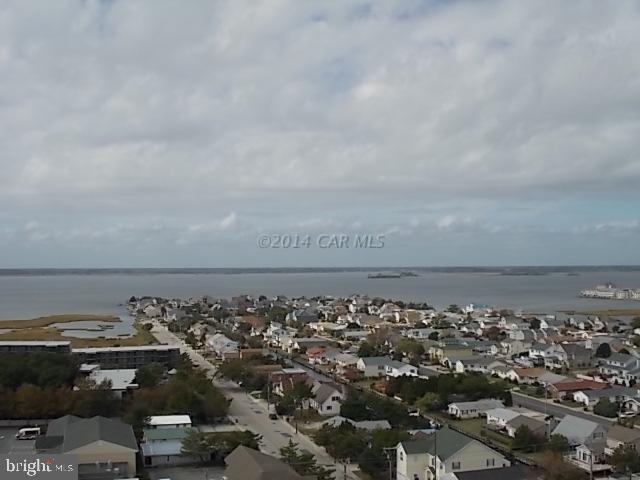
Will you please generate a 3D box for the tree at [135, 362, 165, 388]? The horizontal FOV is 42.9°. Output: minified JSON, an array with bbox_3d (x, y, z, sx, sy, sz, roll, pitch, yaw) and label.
[{"bbox_3d":[-56.740,45.400,272.750,10.000,8.800,10.000,0,-2,0],"label":"tree"}]

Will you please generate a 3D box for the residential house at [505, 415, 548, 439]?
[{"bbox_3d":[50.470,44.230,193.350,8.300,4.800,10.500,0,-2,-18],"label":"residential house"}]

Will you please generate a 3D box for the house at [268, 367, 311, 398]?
[{"bbox_3d":[-10.066,47.255,268.750,12.020,7.130,9.280,0,-2,-17],"label":"house"}]

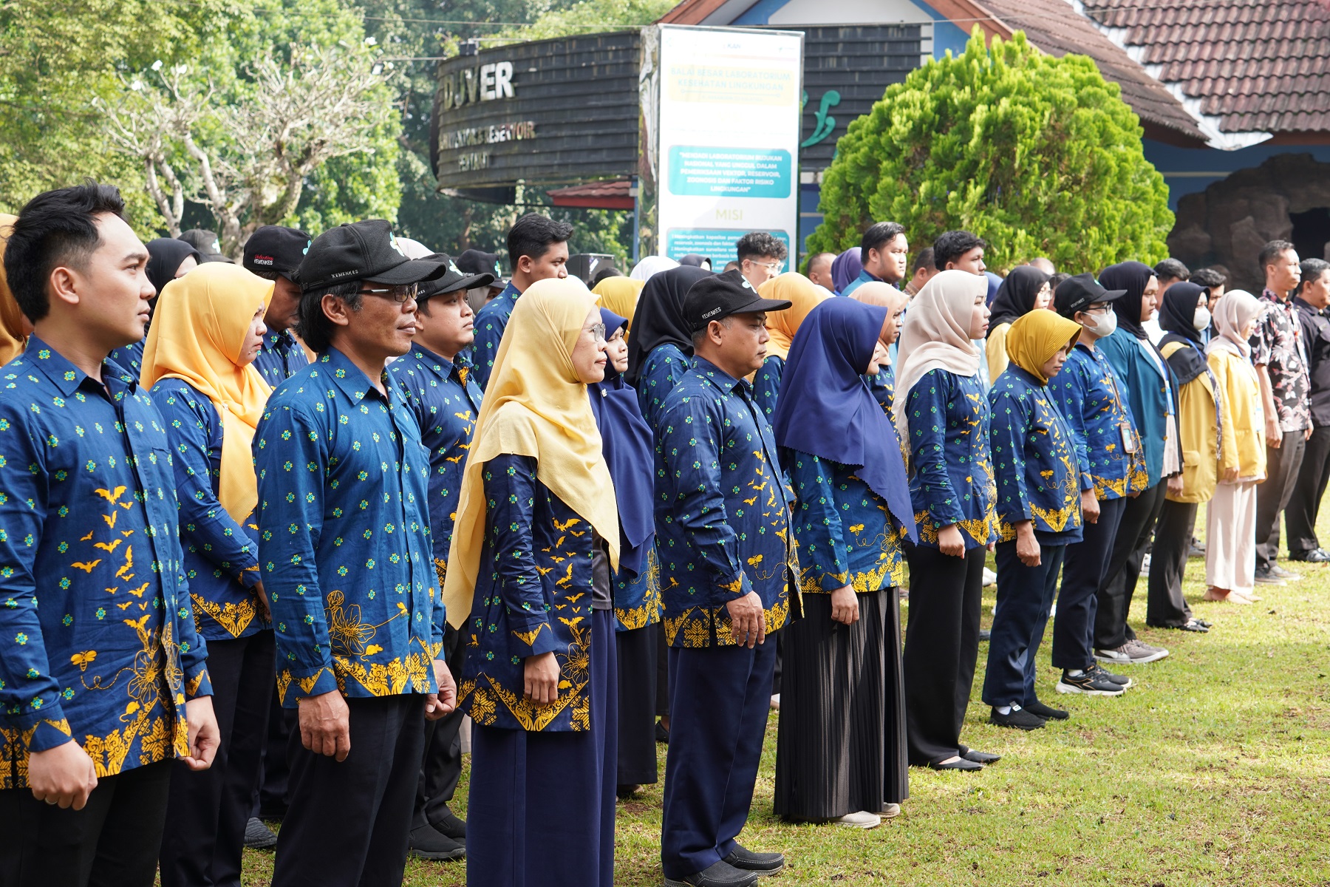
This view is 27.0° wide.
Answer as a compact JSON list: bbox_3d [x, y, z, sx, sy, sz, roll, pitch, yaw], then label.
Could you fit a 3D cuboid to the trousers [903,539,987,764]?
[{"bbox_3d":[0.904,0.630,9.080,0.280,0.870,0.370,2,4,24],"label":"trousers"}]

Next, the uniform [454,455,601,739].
[{"bbox_3d":[-0.307,0.302,6.380,0.300,0.720,0.430,3,4,23],"label":"uniform"}]

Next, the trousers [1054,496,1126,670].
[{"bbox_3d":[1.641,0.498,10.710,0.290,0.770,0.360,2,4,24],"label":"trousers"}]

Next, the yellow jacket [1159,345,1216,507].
[{"bbox_3d":[2.389,-0.102,12.650,0.280,0.750,0.430,2,4,18],"label":"yellow jacket"}]

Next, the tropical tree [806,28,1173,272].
[{"bbox_3d":[2.622,-1.581,22.300,2.950,3.550,2.950,2,4,24],"label":"tropical tree"}]

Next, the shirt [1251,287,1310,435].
[{"bbox_3d":[3.189,-0.431,14.350,0.270,0.740,0.450,2,4,24],"label":"shirt"}]

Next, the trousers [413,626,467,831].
[{"bbox_3d":[-0.682,0.620,7.720,0.270,0.920,0.360,3,4,26],"label":"trousers"}]

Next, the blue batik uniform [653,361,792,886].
[{"bbox_3d":[0.163,0.472,7.580,0.350,1.430,0.500,2,4,24],"label":"blue batik uniform"}]

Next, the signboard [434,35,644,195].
[{"bbox_3d":[-1.258,-3.118,26.300,2.600,1.480,0.750,5,5,43],"label":"signboard"}]

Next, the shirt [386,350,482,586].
[{"bbox_3d":[-0.647,0.073,7.790,0.300,0.710,0.500,2,4,26],"label":"shirt"}]

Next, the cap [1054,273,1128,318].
[{"bbox_3d":[1.670,-0.580,10.850,0.275,0.155,0.180,2,4,20],"label":"cap"}]

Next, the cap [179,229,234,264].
[{"bbox_3d":[-1.701,-0.719,10.200,0.260,0.140,0.180,2,4,27],"label":"cap"}]

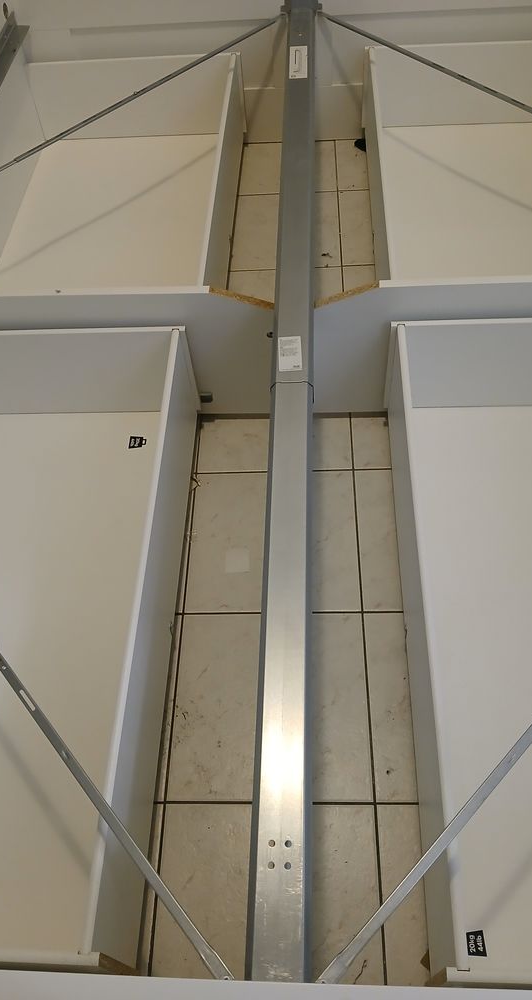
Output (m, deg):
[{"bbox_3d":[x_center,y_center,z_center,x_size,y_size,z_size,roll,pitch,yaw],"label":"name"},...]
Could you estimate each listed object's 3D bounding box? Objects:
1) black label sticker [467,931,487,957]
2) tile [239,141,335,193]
[{"bbox_3d":[0.264,0.560,0.949,0.029,0.001,0.029,-1,55,4],"label":"black label sticker"},{"bbox_3d":[0.039,-0.917,2.056,0.298,0.009,0.296,-1,55,4],"label":"tile"}]

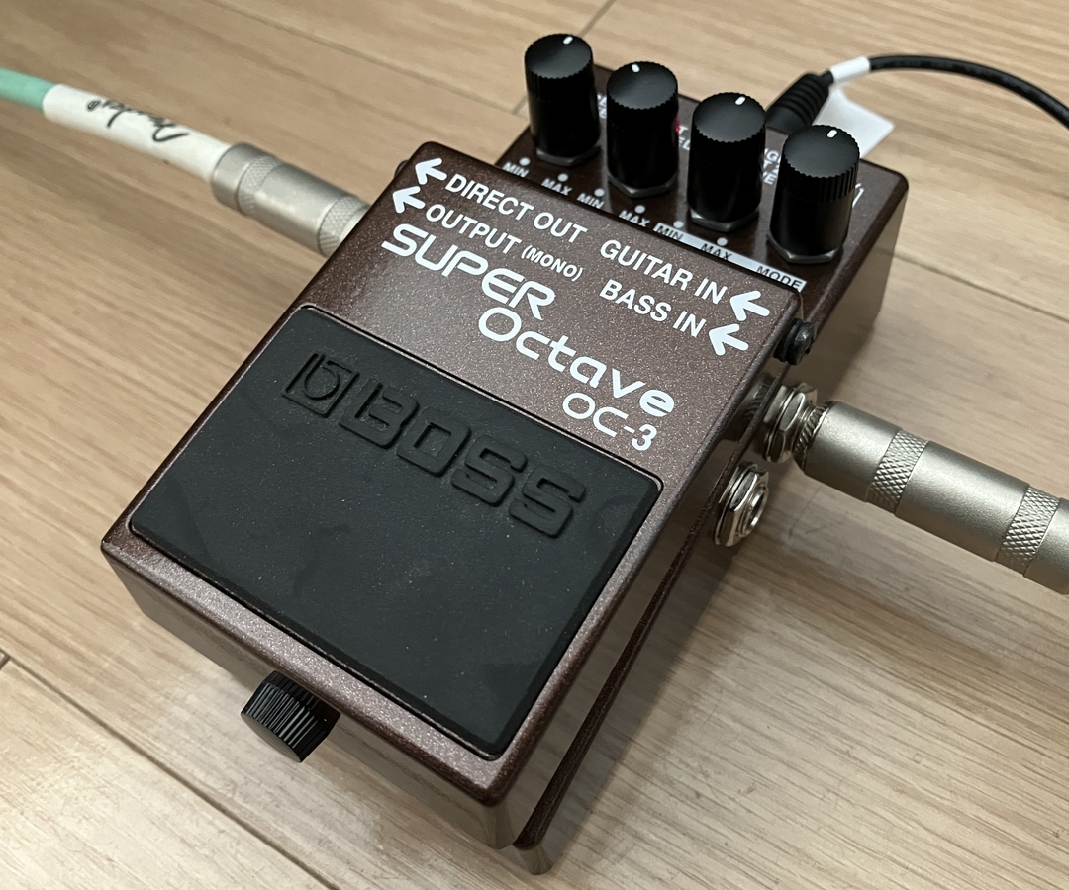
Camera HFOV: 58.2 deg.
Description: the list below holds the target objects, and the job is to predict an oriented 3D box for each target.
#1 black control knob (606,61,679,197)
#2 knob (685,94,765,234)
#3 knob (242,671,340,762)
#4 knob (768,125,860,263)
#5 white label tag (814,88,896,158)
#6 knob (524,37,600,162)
[{"bbox_3d":[0.019,-0.056,0.172,0.013,0.019,0.013,-3,62,5],"label":"black control knob"},{"bbox_3d":[0.033,-0.049,0.166,0.013,0.019,0.013,-3,62,5],"label":"knob"},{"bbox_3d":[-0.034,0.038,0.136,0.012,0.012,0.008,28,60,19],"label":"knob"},{"bbox_3d":[0.047,-0.042,0.161,0.013,0.019,0.013,-3,62,5],"label":"knob"},{"bbox_3d":[0.062,-0.066,0.204,0.019,0.002,0.021,37,69,23],"label":"white label tag"},{"bbox_3d":[0.005,-0.064,0.177,0.013,0.019,0.013,-3,62,5],"label":"knob"}]

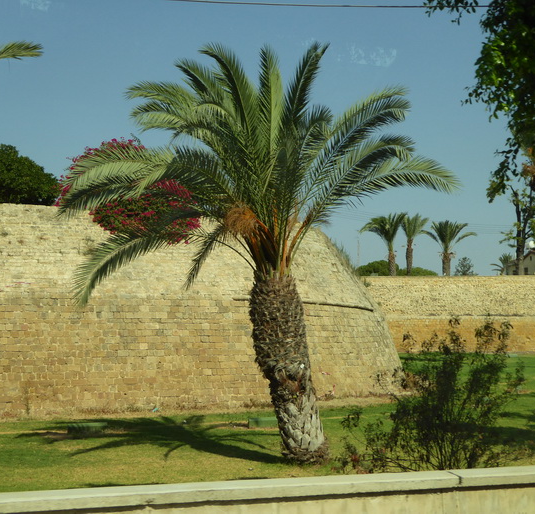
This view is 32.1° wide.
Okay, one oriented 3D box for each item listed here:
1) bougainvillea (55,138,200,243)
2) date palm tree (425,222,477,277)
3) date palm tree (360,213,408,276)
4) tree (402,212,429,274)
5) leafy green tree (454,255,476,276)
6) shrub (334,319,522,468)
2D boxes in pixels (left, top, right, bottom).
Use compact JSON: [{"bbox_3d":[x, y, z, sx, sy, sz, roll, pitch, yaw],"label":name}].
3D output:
[{"bbox_3d":[-4.515,-2.145,30.000,4.600,3.350,3.200,0,-5,0],"label":"bougainvillea"},{"bbox_3d":[19.174,-0.685,98.000,5.500,6.320,5.300,0,-5,0],"label":"date palm tree"},{"bbox_3d":[12.346,-1.118,99.000,5.200,7.240,5.000,0,-5,0],"label":"date palm tree"},{"bbox_3d":[16.277,-1.163,103.000,3.500,7.530,3.400,0,-5,0],"label":"tree"},{"bbox_3d":[25.837,1.771,122.000,2.900,3.670,2.800,0,-5,0],"label":"leafy green tree"},{"bbox_3d":[2.412,2.025,13.600,2.700,2.310,2.300,0,-5,0],"label":"shrub"}]

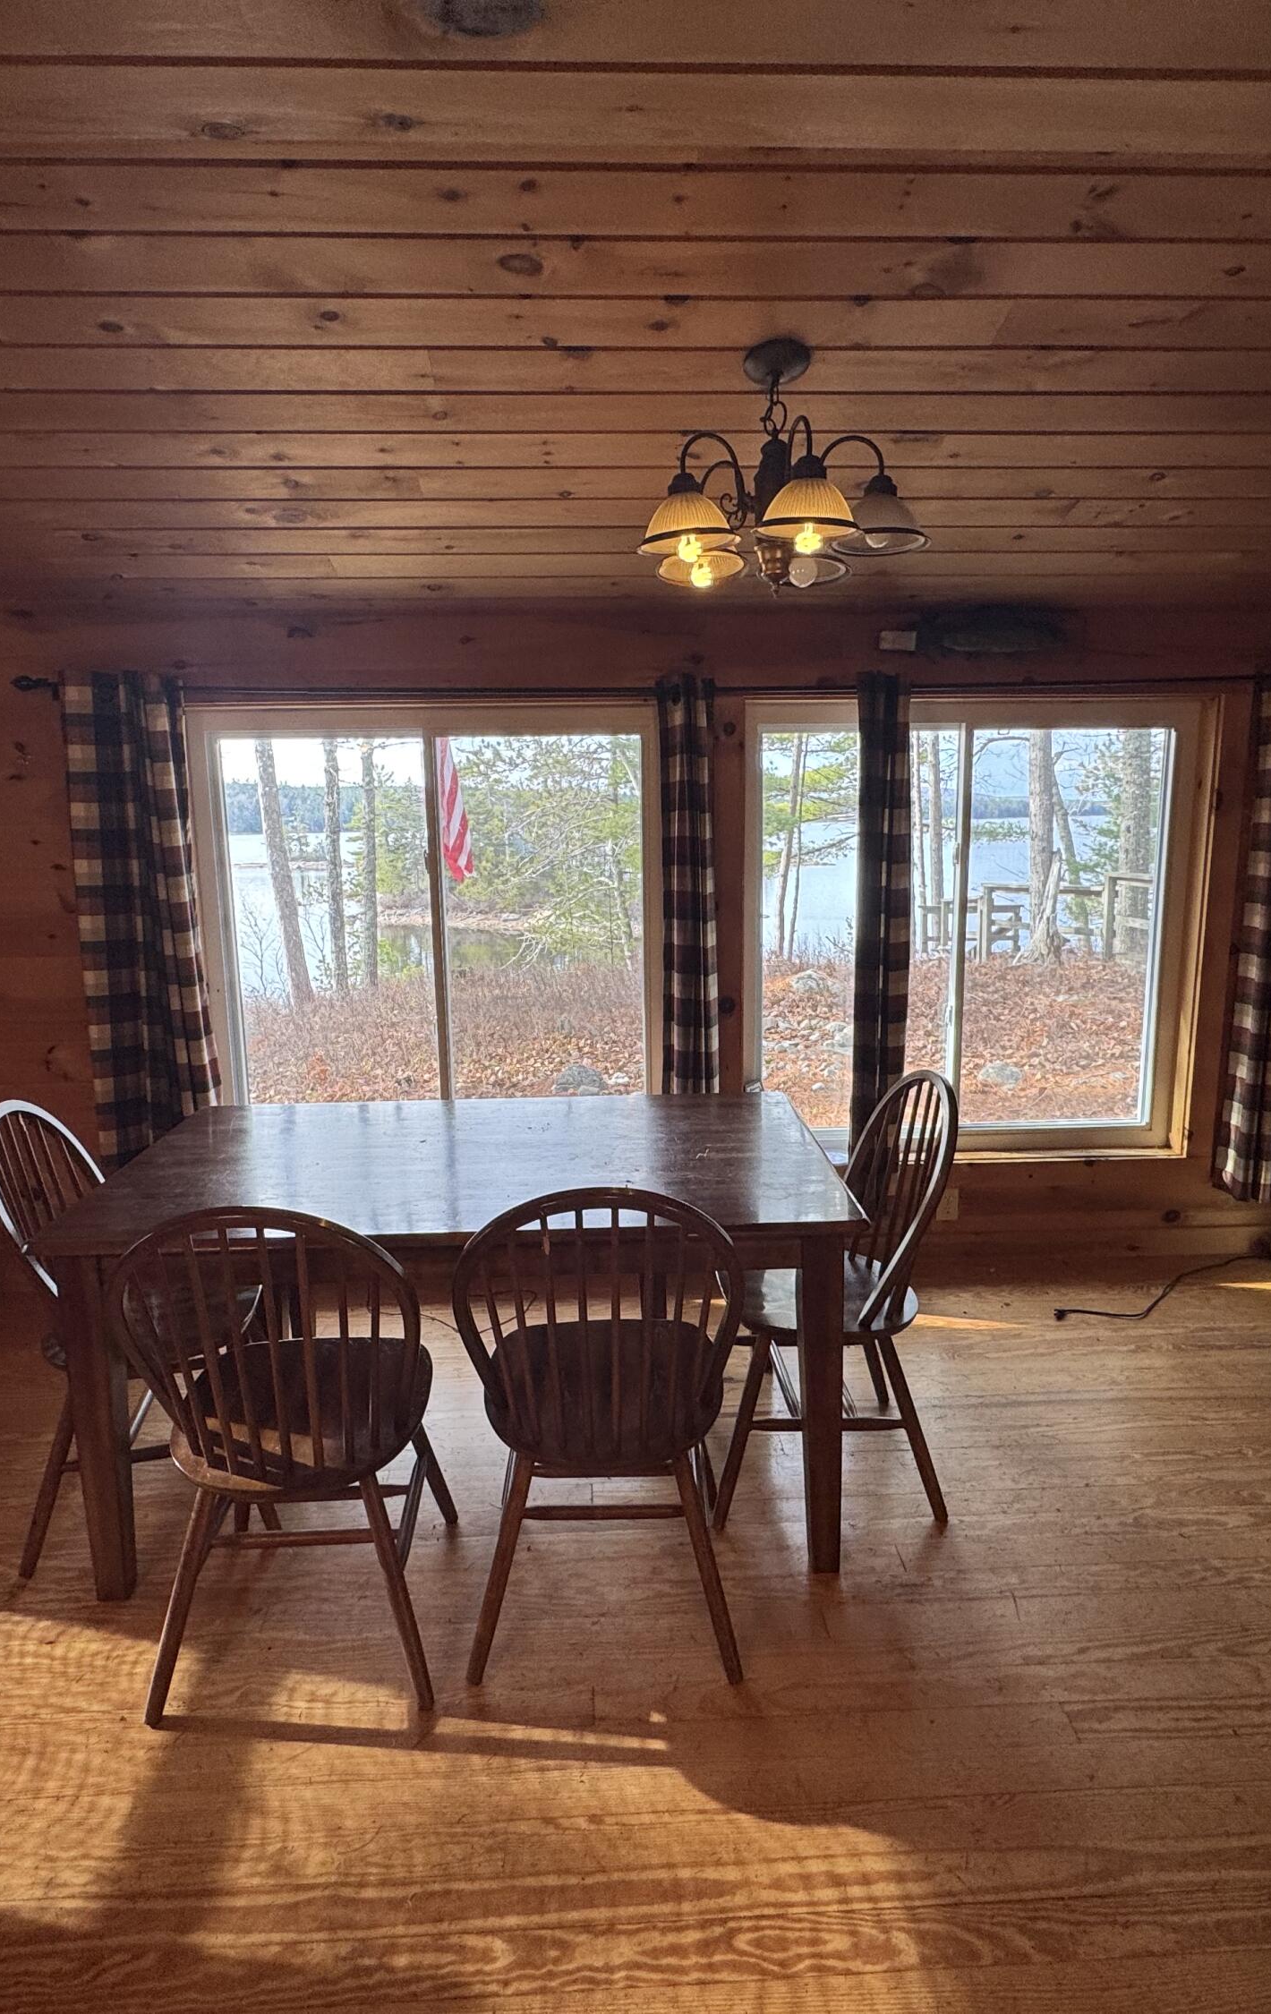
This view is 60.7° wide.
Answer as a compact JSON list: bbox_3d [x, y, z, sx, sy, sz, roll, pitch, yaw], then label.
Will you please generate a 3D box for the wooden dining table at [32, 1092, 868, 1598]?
[{"bbox_3d":[-0.348,0.705,2.548,1.548,0.746,0.979,-1,10,-2],"label":"wooden dining table"}]

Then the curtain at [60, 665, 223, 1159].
[{"bbox_3d":[-1.501,-0.136,3.338,0.392,1.719,0.106,-1,10,-2],"label":"curtain"}]

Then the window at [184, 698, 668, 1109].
[{"bbox_3d":[-0.613,-0.186,3.465,1.483,1.495,0.111,-1,10,-2],"label":"window"}]

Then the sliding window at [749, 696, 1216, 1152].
[{"bbox_3d":[1.041,-0.213,3.381,1.410,1.430,0.100,-1,10,-1],"label":"sliding window"}]

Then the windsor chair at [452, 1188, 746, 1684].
[{"bbox_3d":[-0.057,0.705,2.104,0.490,0.950,0.550,-1,10,1],"label":"windsor chair"}]

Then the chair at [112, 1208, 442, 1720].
[{"bbox_3d":[-0.619,0.724,2.041,0.490,0.950,0.550,-2,10,-4],"label":"chair"}]

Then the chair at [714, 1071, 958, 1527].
[{"bbox_3d":[0.416,0.623,2.526,0.540,0.950,0.490,-1,10,-2],"label":"chair"}]

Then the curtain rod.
[{"bbox_3d":[0.154,-0.922,3.102,3.820,0.050,0.080,-1,10,-1],"label":"curtain rod"}]

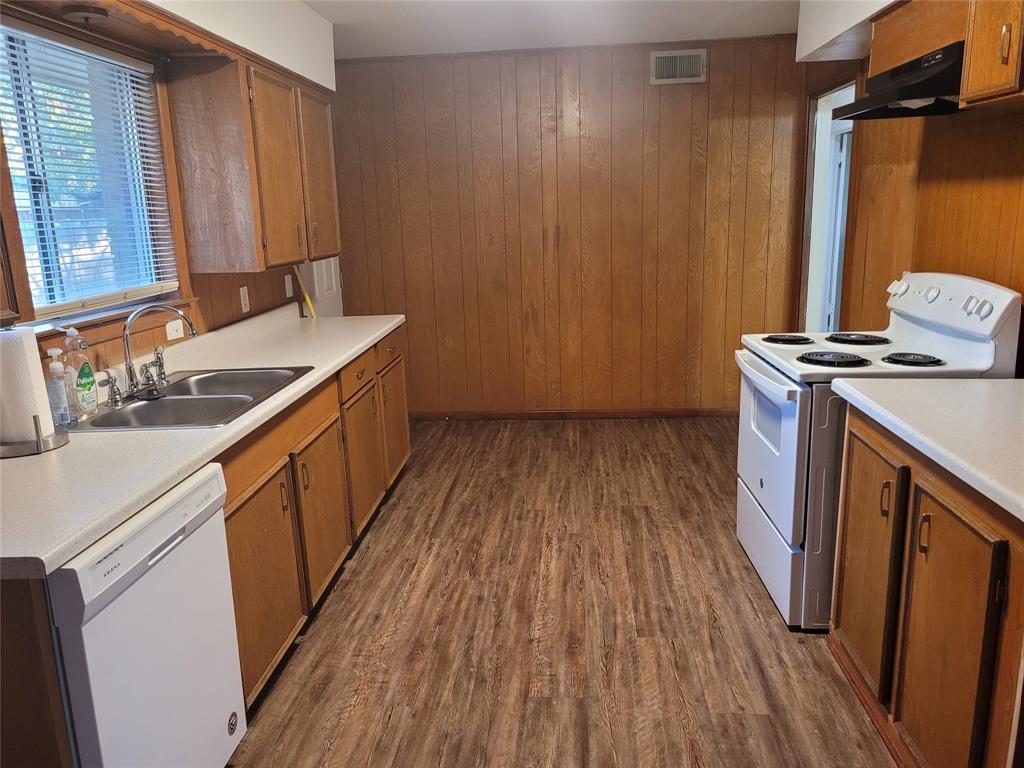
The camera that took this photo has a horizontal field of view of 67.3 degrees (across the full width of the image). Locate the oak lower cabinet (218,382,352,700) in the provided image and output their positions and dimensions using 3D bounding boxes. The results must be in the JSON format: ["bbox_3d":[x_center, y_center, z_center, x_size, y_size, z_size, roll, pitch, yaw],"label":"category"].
[{"bbox_3d":[-1.049,0.459,2.736,0.610,0.823,1.170,-1,13,5],"label":"oak lower cabinet"}]

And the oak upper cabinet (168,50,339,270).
[{"bbox_3d":[-1.149,-0.991,3.628,0.325,0.826,1.077,-1,13,5],"label":"oak upper cabinet"}]

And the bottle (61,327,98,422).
[{"bbox_3d":[-1.289,-0.032,2.283,0.057,0.264,0.085,-1,13,5],"label":"bottle"}]

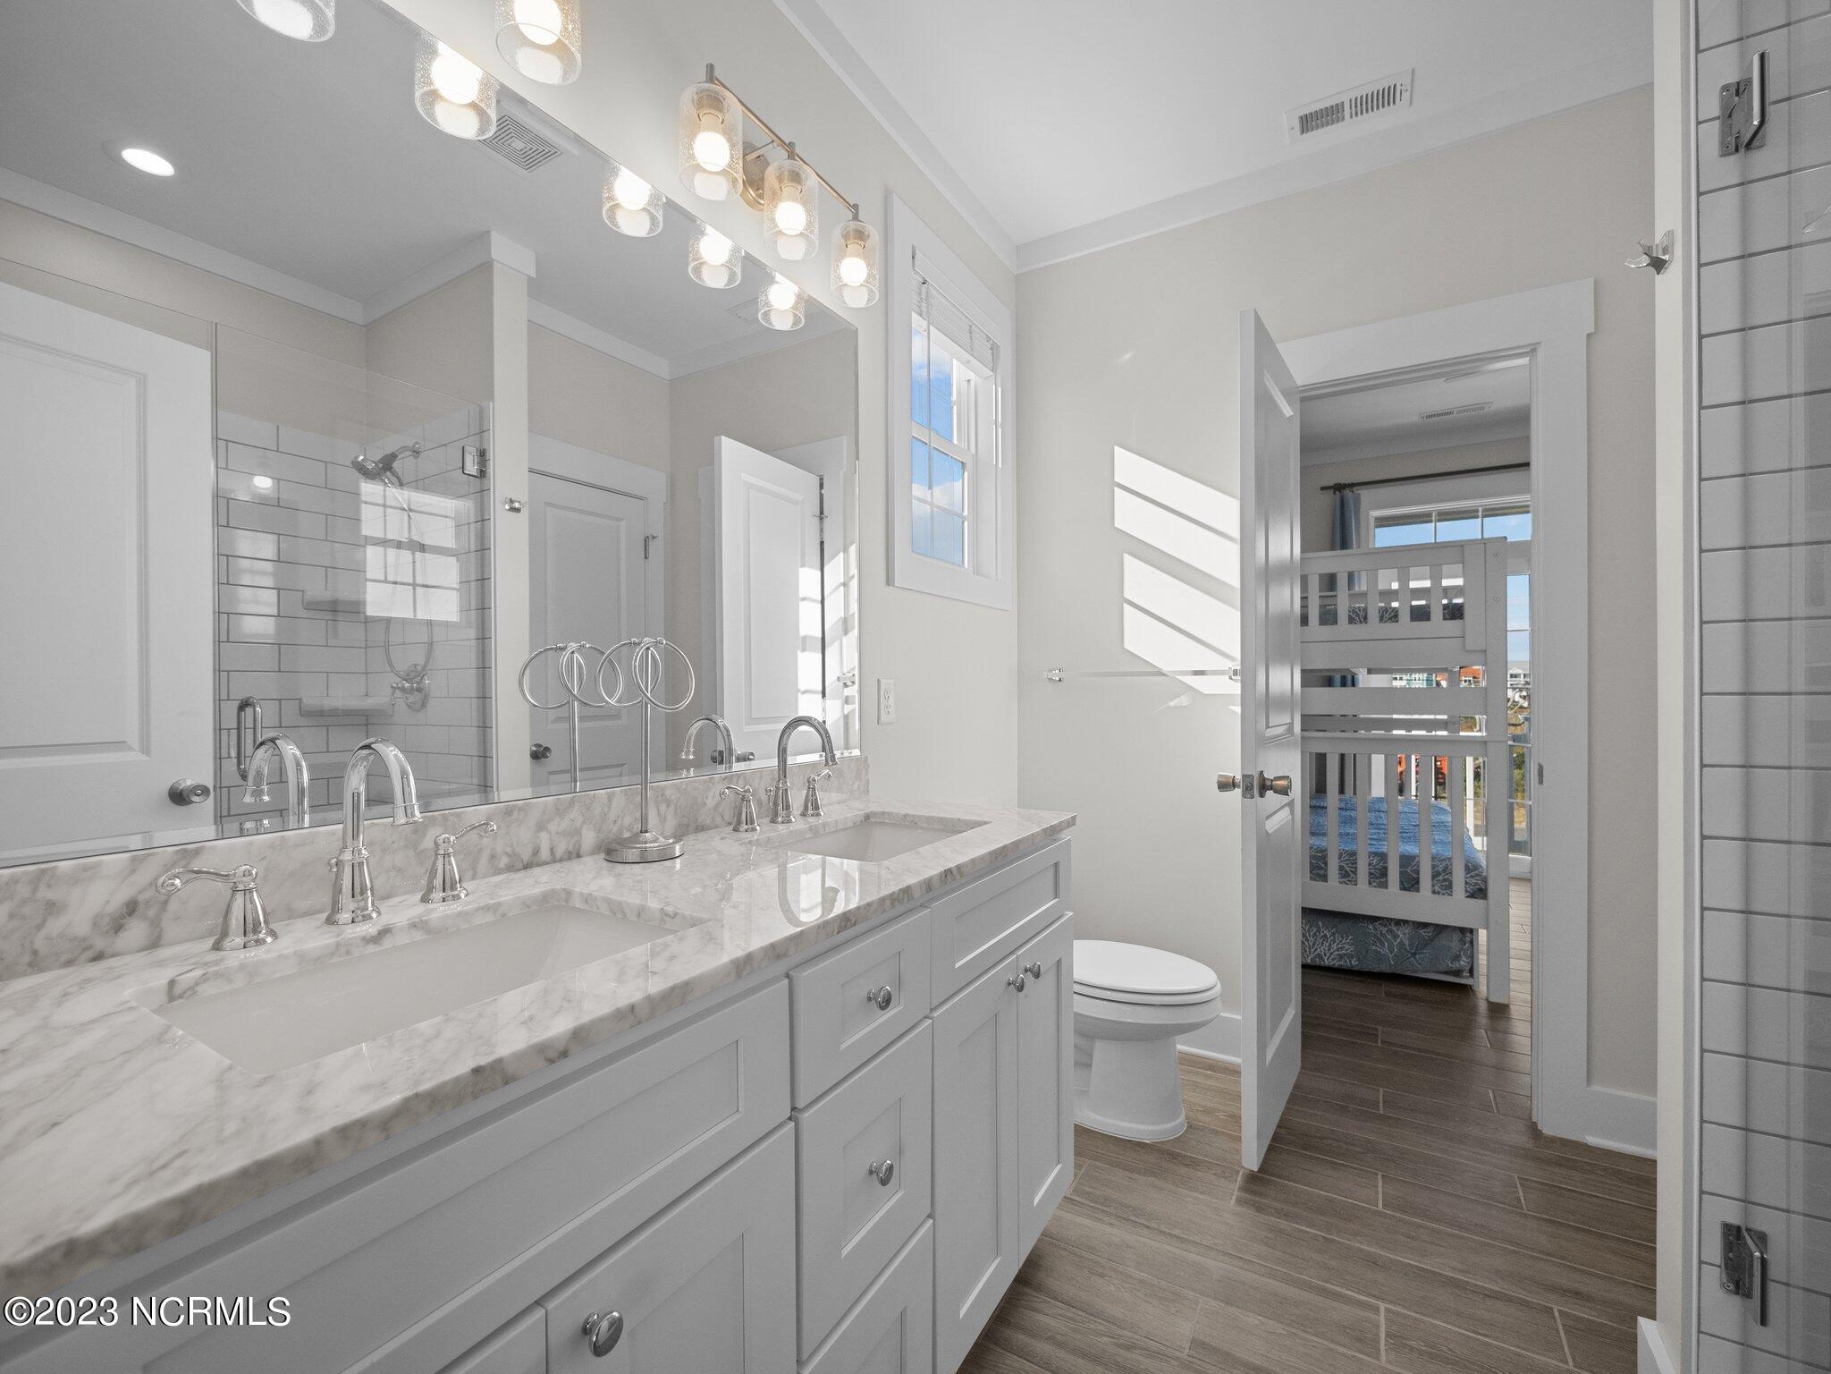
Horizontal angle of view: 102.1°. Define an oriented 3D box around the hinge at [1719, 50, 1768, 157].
[{"bbox_3d":[1.121,-0.784,0.992,0.049,0.099,0.064,0,0,32],"label":"hinge"}]

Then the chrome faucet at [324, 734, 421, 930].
[{"bbox_3d":[-0.627,0.170,0.864,0.176,0.220,0.054,0,0,32],"label":"chrome faucet"}]

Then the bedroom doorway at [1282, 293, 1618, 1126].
[{"bbox_3d":[1.374,0.060,2.140,0.853,2.182,0.140,0,0,32],"label":"bedroom doorway"}]

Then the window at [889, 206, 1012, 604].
[{"bbox_3d":[0.097,-0.800,2.345,0.110,1.056,0.758,0,0,32],"label":"window"}]

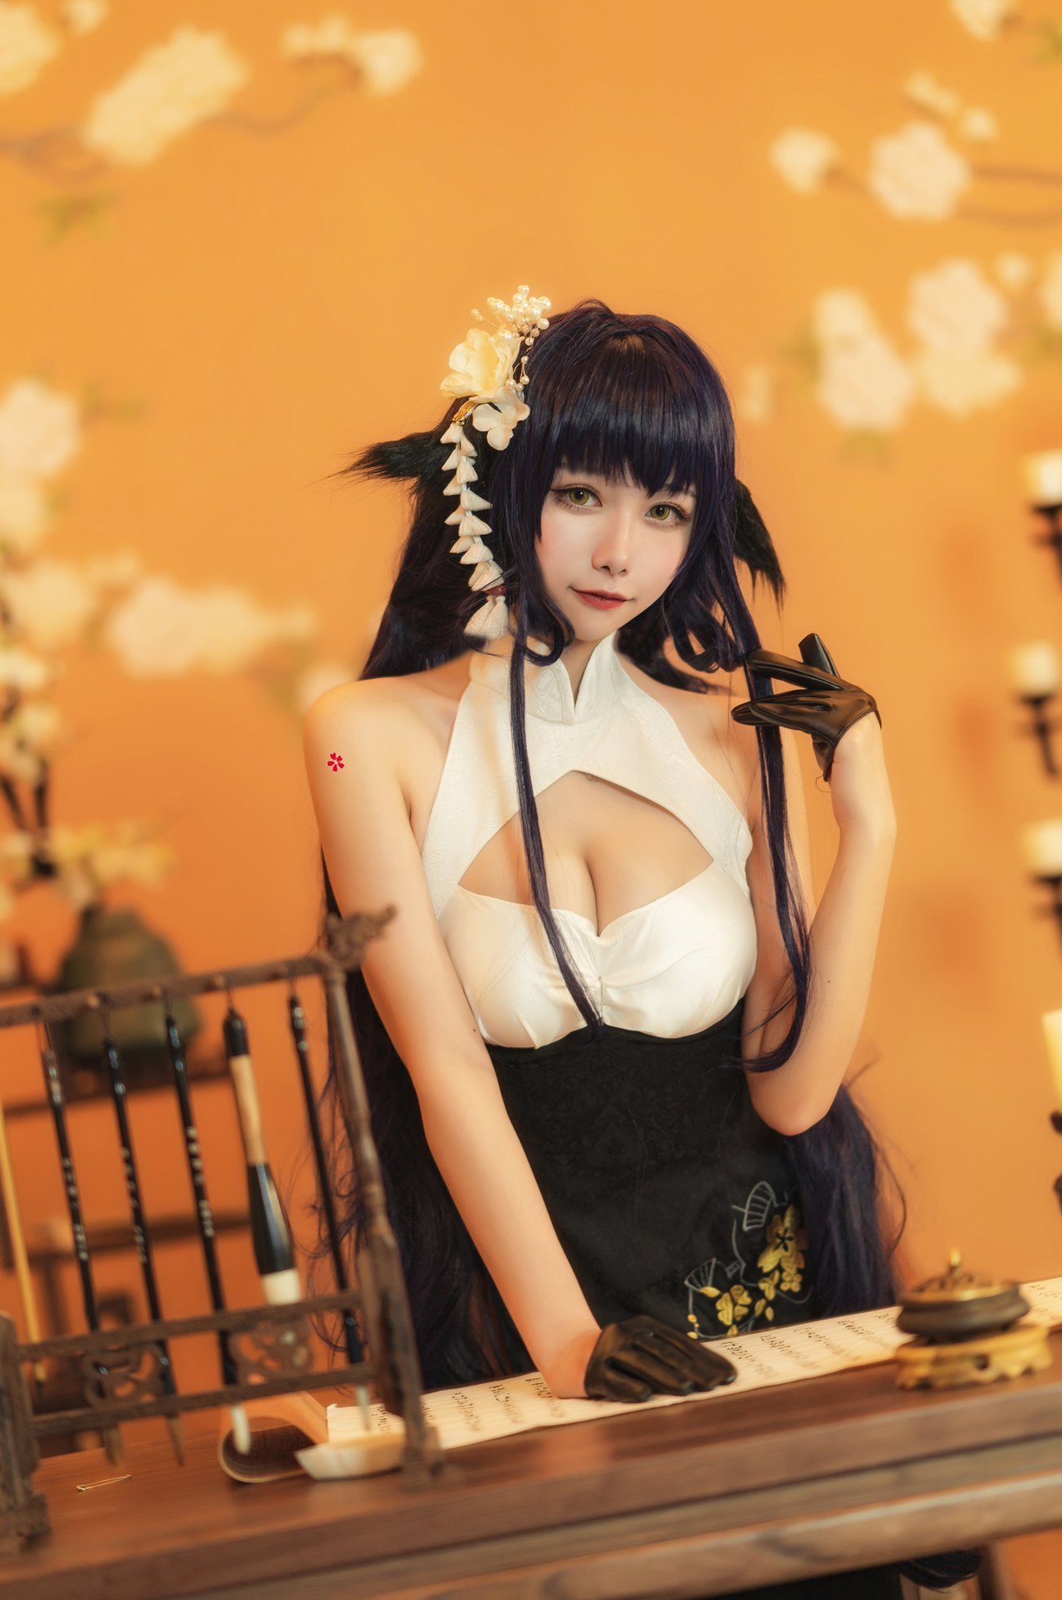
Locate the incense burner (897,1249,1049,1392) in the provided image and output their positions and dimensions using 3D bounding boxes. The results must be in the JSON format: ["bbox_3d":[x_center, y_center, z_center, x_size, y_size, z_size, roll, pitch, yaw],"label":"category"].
[{"bbox_3d":[0.270,0.319,2.310,0.098,0.076,0.098,-9,1,0],"label":"incense burner"}]

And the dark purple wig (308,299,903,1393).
[{"bbox_3d":[0.024,0.070,2.761,0.430,0.900,0.320,-9,1,-8],"label":"dark purple wig"}]

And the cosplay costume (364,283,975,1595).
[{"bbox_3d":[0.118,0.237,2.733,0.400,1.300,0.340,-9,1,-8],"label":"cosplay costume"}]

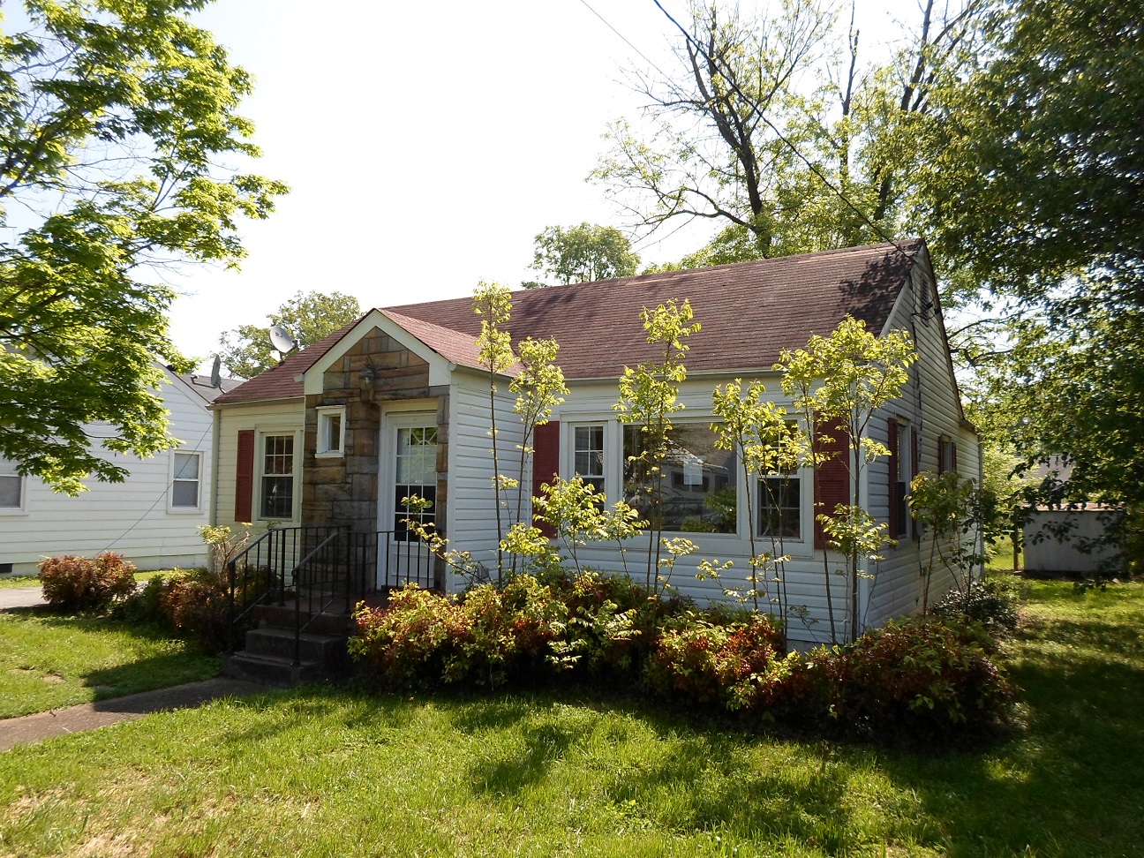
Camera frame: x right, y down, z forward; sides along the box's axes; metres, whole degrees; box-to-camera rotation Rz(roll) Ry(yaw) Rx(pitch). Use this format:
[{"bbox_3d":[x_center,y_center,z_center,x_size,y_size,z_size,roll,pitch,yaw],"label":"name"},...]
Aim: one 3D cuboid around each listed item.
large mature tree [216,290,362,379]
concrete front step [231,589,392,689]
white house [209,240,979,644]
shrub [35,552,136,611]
[{"bbox_3d":[-13.811,-1.051,39.847,7.092,11.407,6.886,3,-5,-19],"label":"large mature tree"},{"bbox_3d":[-2.377,2.088,8.457,1.275,0.592,2.013,-2,-5,32],"label":"concrete front step"},{"bbox_3d":[0.670,0.242,14.752,10.922,5.315,11.782,-2,-5,32],"label":"white house"},{"bbox_3d":[-7.160,2.263,12.200,1.320,0.850,1.150,4,-5,-30],"label":"shrub"}]

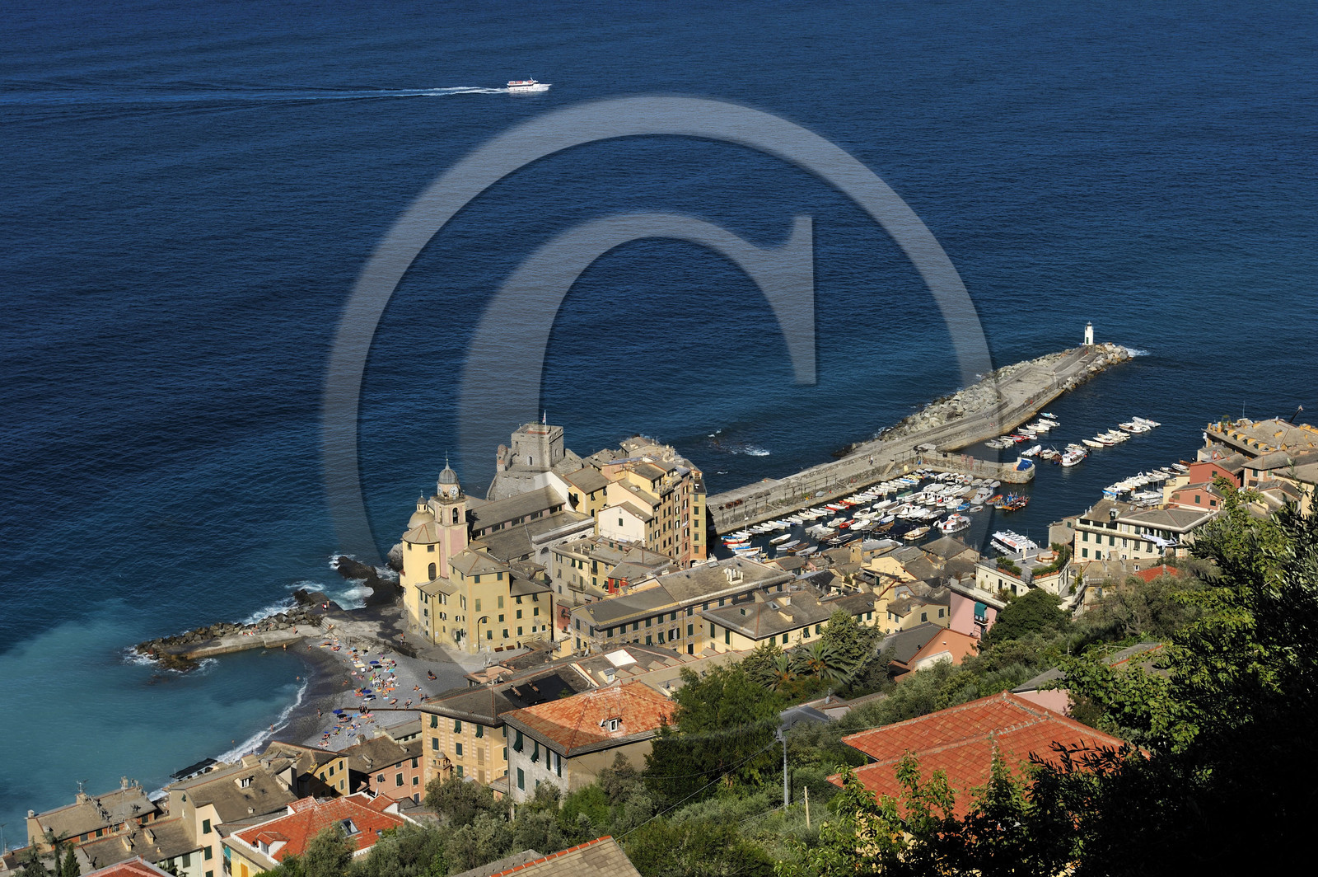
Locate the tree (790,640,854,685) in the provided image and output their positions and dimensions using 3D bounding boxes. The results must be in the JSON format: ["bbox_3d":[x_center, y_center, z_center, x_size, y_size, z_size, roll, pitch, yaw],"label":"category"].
[{"bbox_3d":[21.741,30.267,340.000,8.600,7.000,8.600,-1,16,0],"label":"tree"}]

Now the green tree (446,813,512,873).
[{"bbox_3d":[-13.580,30.650,193.000,5.050,5.000,4.800,-1,16,-4],"label":"green tree"}]

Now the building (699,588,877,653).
[{"bbox_3d":[24.580,35.070,478.820,30.000,13.500,15.220,-12,20,-37],"label":"building"}]

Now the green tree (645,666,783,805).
[{"bbox_3d":[5.207,28.005,242.000,13.000,13.000,13.000,-1,16,0],"label":"green tree"}]

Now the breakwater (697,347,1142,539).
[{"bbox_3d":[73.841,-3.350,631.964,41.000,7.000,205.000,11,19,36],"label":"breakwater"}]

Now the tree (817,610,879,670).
[{"bbox_3d":[26.788,28.864,362.000,8.600,9.500,8.600,-1,16,0],"label":"tree"}]

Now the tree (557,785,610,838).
[{"bbox_3d":[-6.200,31.530,214.000,4.390,5.400,4.300,0,16,-2],"label":"tree"}]

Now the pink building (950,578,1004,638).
[{"bbox_3d":[56.020,30.361,422.676,9.500,11.000,14.000,-10,18,-30],"label":"pink building"}]

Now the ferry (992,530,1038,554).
[{"bbox_3d":[80.410,23.430,561.010,5.200,5.300,17.500,-9,18,-29],"label":"ferry"}]

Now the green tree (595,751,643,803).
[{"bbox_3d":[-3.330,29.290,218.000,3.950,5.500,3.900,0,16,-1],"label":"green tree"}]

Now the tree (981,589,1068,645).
[{"bbox_3d":[65.390,32.540,458.000,15.660,11.000,13.500,2,16,8],"label":"tree"}]

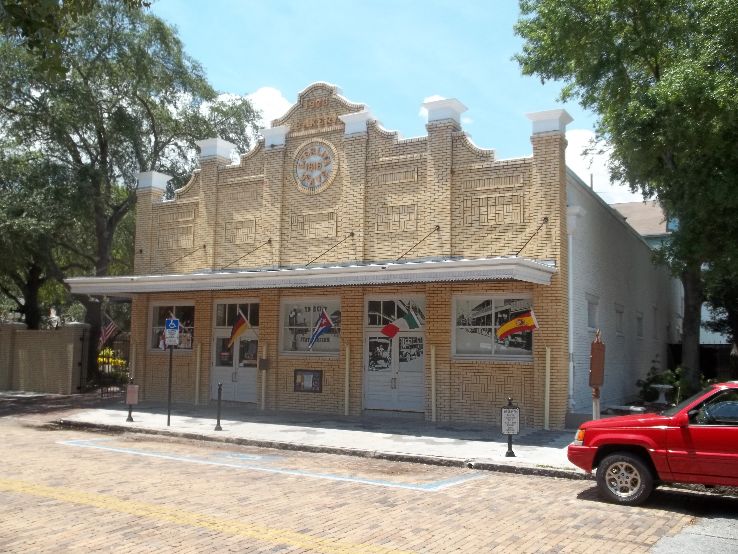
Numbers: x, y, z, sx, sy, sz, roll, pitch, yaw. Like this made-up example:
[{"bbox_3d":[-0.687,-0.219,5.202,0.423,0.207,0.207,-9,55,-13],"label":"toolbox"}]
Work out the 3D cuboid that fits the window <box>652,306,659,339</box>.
[{"bbox_3d":[12.634,2.039,31.050,0.150,1.420,1.250,-2,-7,29],"label":"window"}]

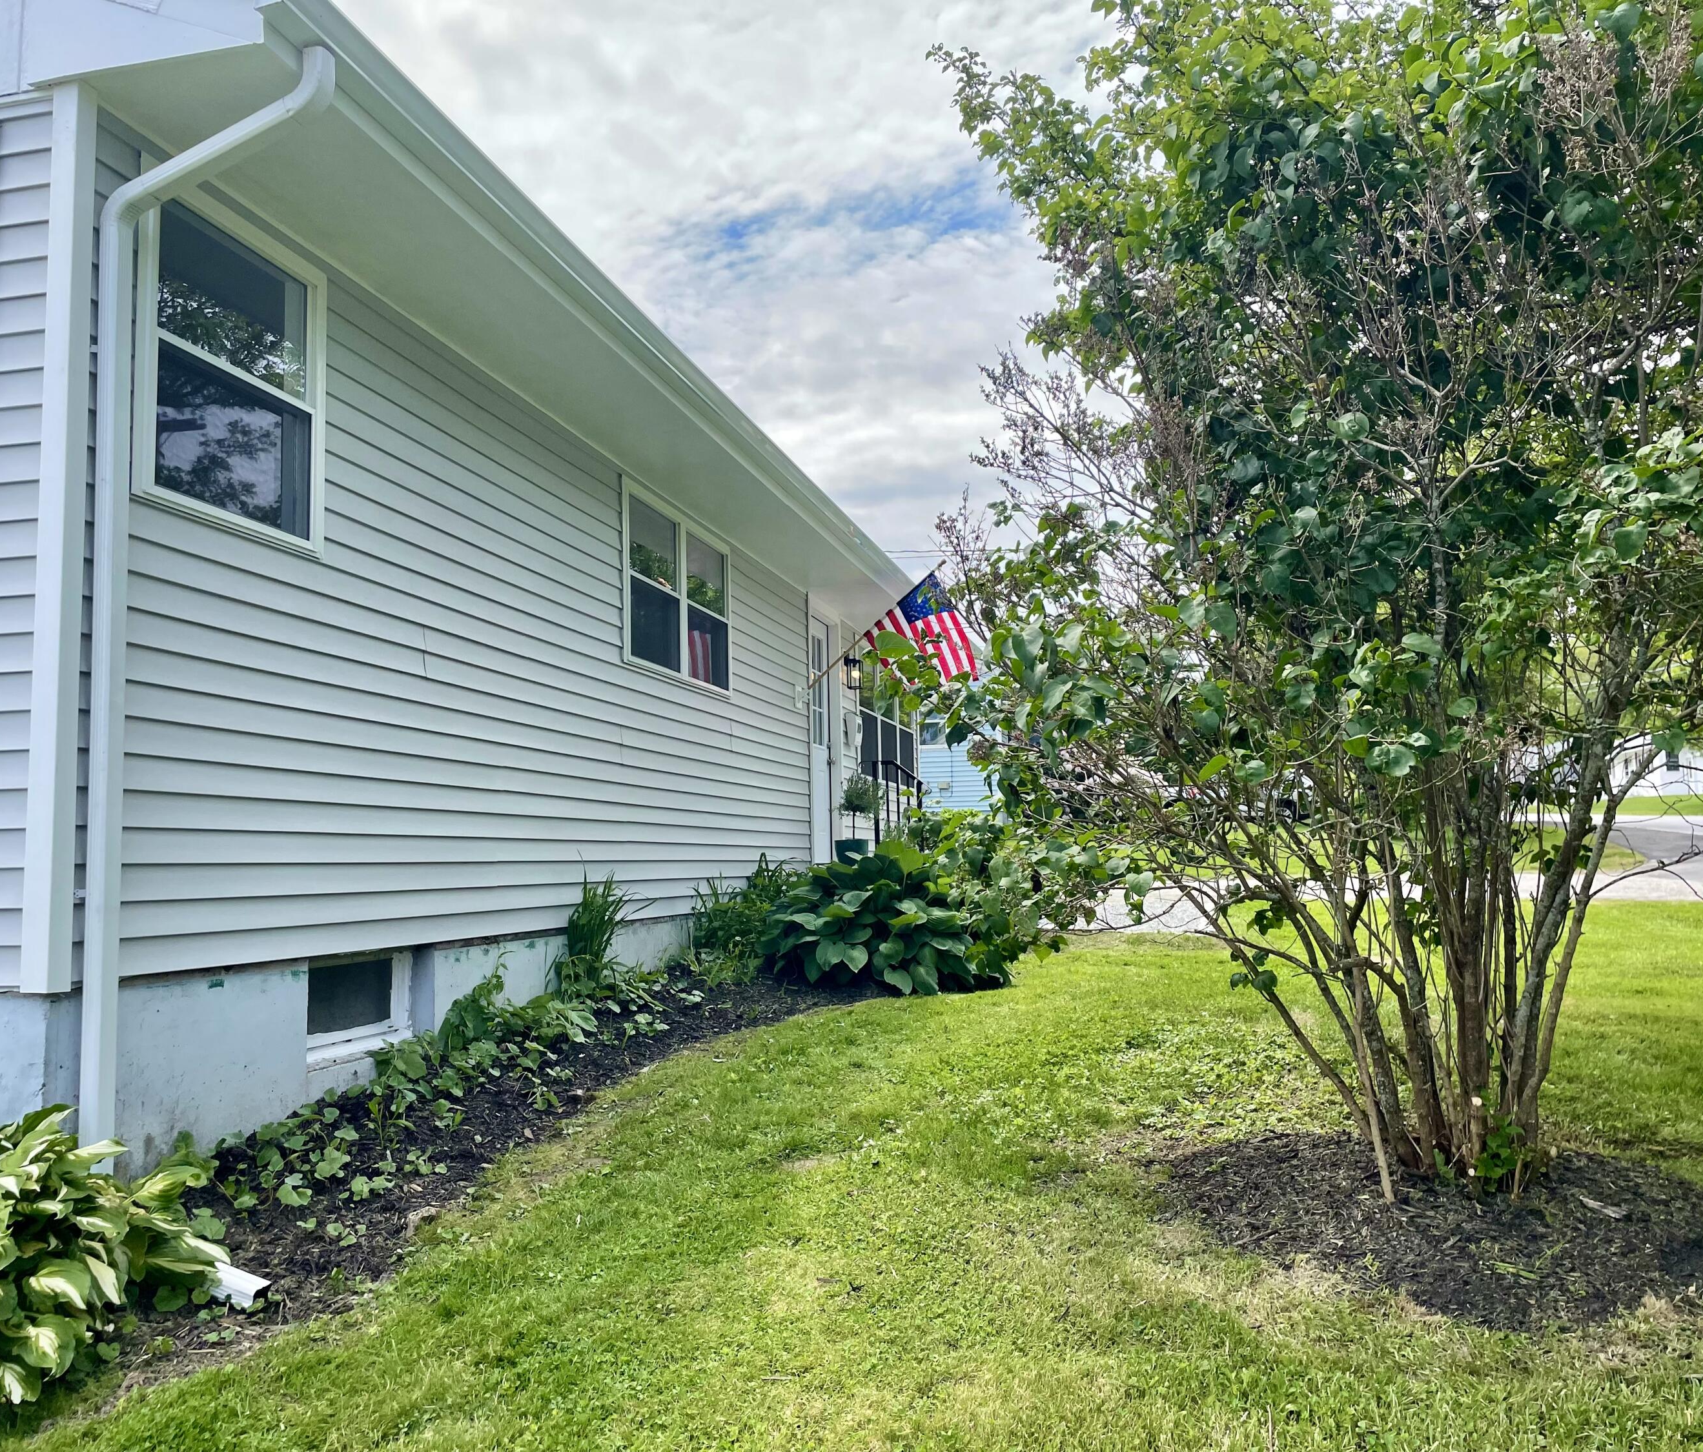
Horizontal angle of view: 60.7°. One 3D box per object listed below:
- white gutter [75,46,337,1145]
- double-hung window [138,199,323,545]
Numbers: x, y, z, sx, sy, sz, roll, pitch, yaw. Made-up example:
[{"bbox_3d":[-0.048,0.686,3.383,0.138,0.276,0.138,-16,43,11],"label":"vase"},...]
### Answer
[{"bbox_3d":[-1.698,-0.295,3.859,0.670,3.060,0.075,-2,-6,13],"label":"white gutter"},{"bbox_3d":[-1.947,-1.113,4.589,0.080,0.990,0.910,-2,-6,13],"label":"double-hung window"}]

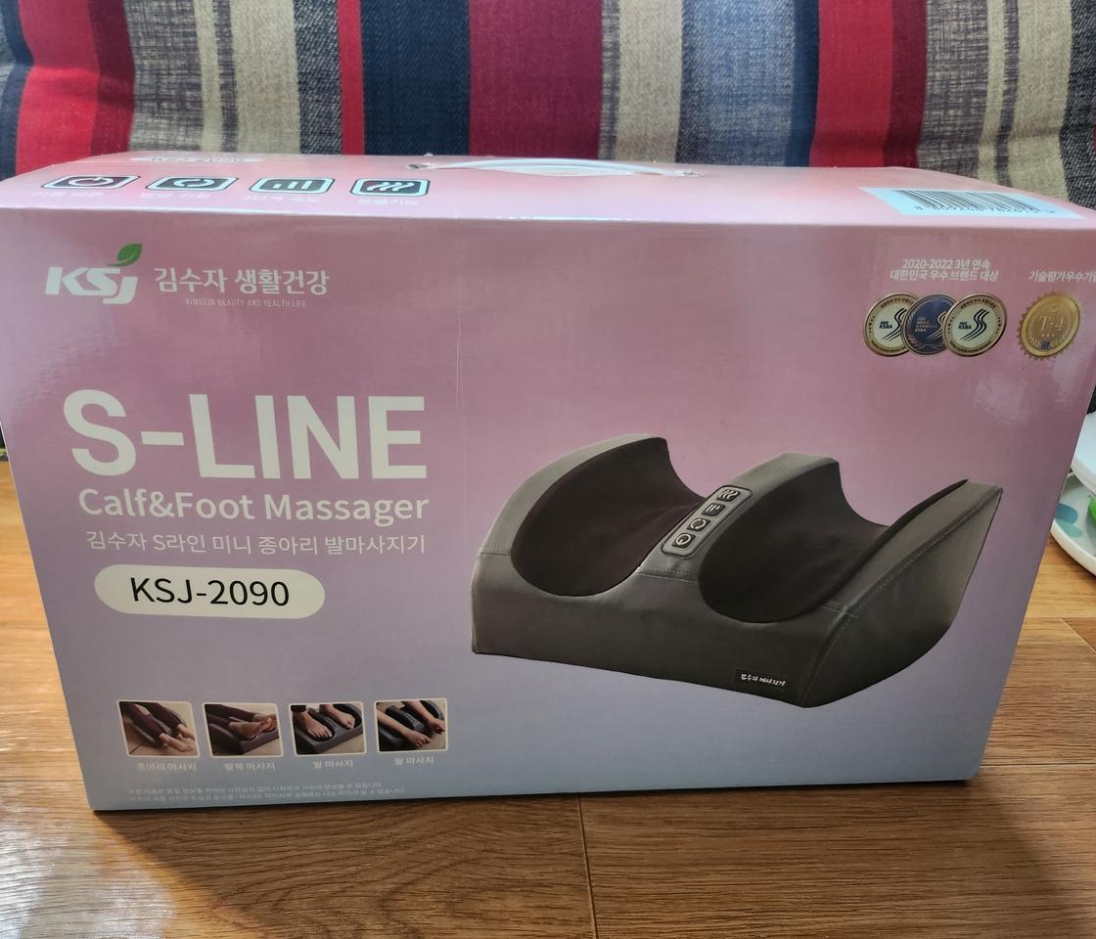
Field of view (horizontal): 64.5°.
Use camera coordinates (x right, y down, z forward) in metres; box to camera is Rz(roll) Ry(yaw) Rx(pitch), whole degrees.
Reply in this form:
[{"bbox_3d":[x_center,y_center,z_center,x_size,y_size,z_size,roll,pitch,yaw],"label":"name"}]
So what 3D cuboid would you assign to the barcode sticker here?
[{"bbox_3d":[0.180,-0.115,0.375,0.076,0.002,0.052,0,29,-4],"label":"barcode sticker"}]

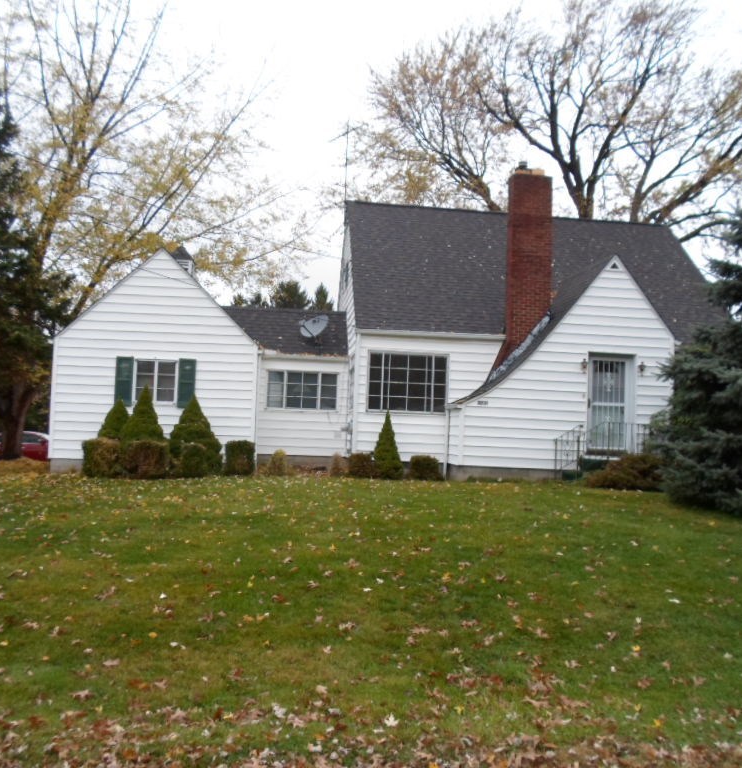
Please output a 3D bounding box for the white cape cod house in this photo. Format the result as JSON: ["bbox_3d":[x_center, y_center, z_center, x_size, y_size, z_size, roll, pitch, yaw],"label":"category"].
[{"bbox_3d":[0.594,-1.330,19.582,15.700,7.350,9.100,2,-3,-5],"label":"white cape cod house"}]

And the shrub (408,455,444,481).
[{"bbox_3d":[1.160,1.761,15.615,0.700,0.550,0.680,2,-3,-5],"label":"shrub"}]

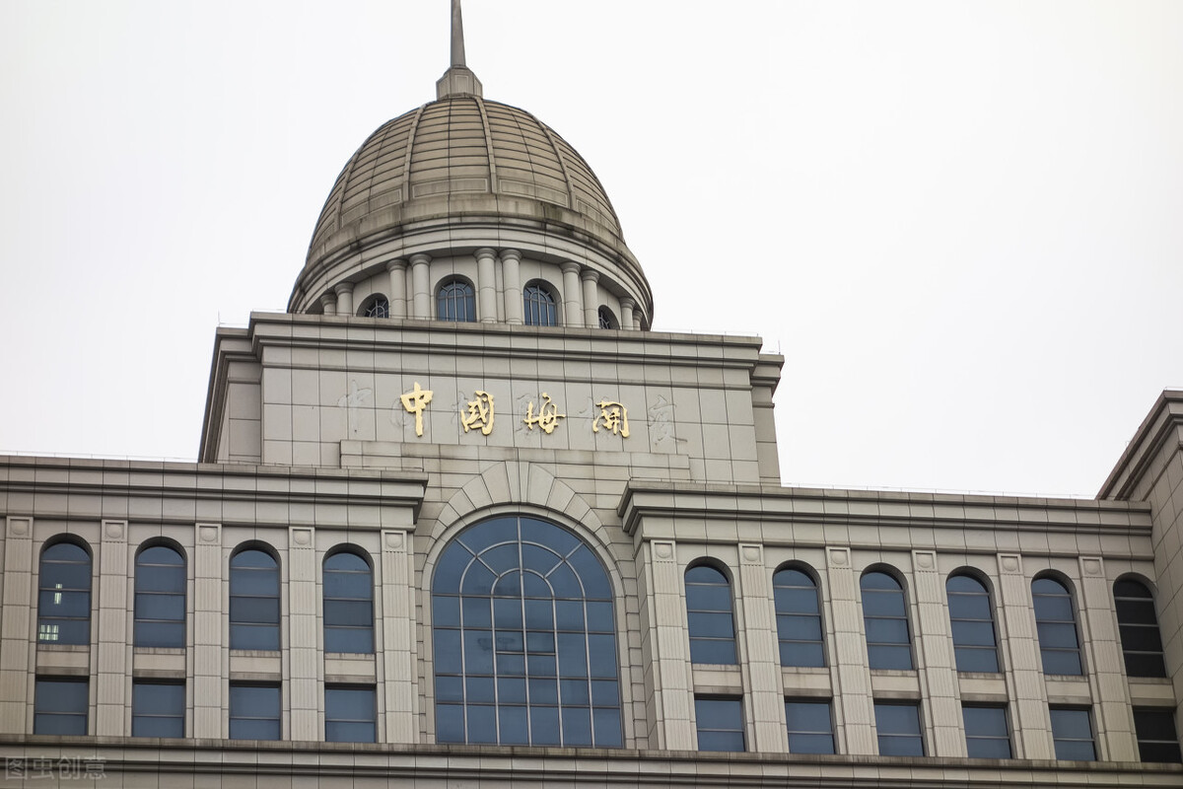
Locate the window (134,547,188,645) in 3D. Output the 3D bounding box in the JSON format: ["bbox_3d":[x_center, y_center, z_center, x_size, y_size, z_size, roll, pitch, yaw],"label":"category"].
[{"bbox_3d":[-15.191,7.135,115.615,1.782,4.042,0.165,3,-30,-11],"label":"window"}]

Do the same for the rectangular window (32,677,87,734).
[{"bbox_3d":[-18.173,10.781,112.806,1.782,2.079,0.165,3,-30,-11],"label":"rectangular window"}]

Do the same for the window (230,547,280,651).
[{"bbox_3d":[-11.958,7.286,116.256,1.782,4.042,0.165,3,-30,-11],"label":"window"}]

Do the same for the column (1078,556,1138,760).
[{"bbox_3d":[18.897,9.730,120.962,0.957,8.321,0.264,3,-30,-11],"label":"column"}]

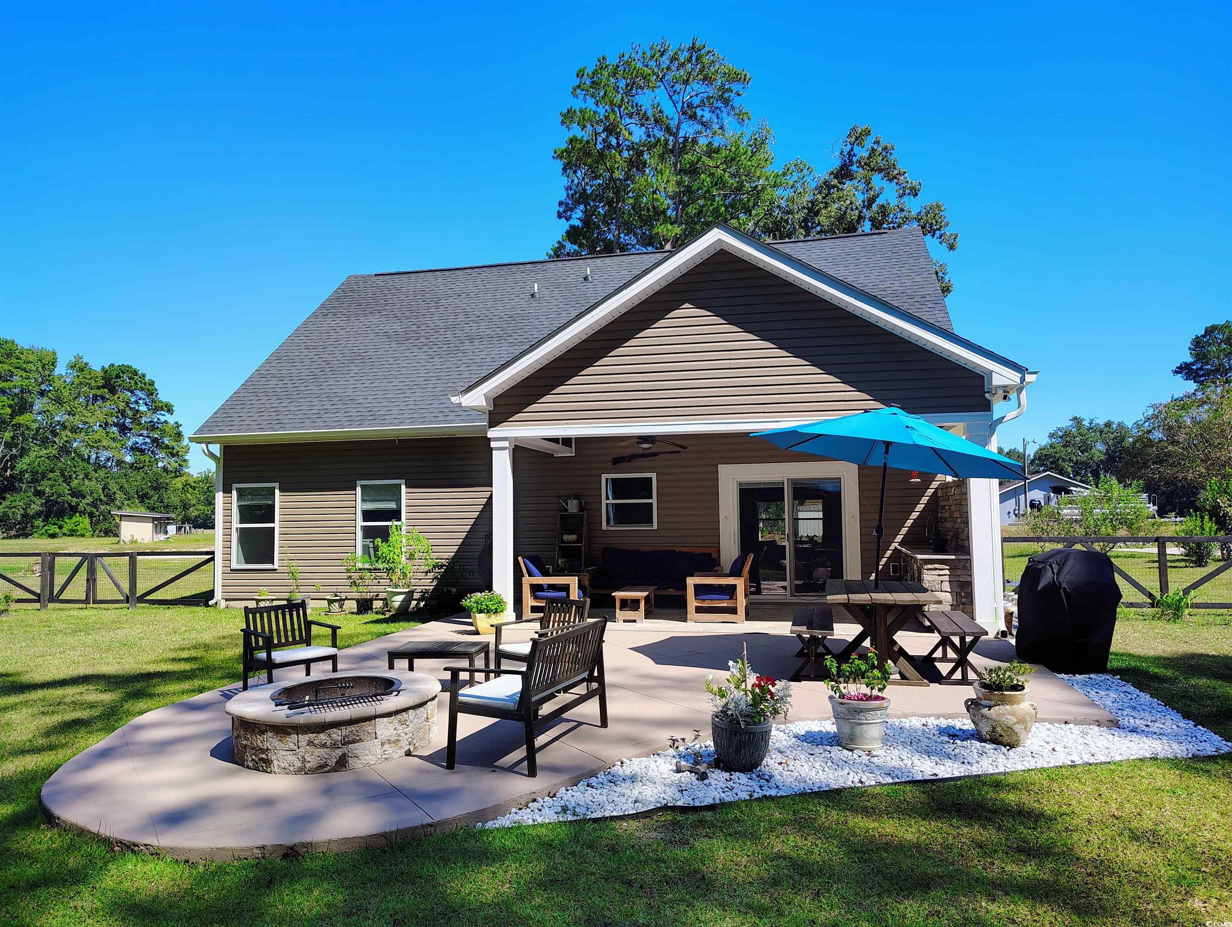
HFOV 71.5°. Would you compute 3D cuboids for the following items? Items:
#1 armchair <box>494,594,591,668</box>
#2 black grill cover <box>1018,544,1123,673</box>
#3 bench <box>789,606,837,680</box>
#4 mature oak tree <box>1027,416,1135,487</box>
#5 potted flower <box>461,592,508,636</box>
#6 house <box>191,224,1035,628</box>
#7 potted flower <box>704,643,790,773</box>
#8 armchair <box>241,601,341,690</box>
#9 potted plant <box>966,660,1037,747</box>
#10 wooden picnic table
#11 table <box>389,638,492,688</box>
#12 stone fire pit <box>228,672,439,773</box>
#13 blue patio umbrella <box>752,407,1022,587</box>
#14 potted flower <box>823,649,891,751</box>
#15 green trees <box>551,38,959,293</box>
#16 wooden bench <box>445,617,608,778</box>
[{"bbox_3d":[-0.616,1.558,7.206,0.620,0.800,0.650,-4,-5,42],"label":"armchair"},{"bbox_3d":[4.620,1.466,8.830,0.630,1.180,1.150,-1,-3,6],"label":"black grill cover"},{"bbox_3d":[1.915,1.734,8.247,0.375,0.475,1.950,-2,-4,14],"label":"bench"},{"bbox_3d":[50.000,0.570,92.000,12.500,11.200,12.500,-1,-3,0],"label":"mature oak tree"},{"bbox_3d":[-1.735,1.975,11.300,0.610,0.570,0.580,0,-3,-11],"label":"potted flower"},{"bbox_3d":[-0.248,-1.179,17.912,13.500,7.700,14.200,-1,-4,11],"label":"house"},{"bbox_3d":[0.793,1.466,5.161,0.490,0.698,0.490,-1,-4,11],"label":"potted flower"},{"bbox_3d":[-2.719,1.586,7.151,0.620,0.800,0.650,3,-5,-44],"label":"armchair"},{"bbox_3d":[2.497,1.558,5.571,0.439,0.521,0.410,-1,-4,11],"label":"potted plant"},{"bbox_3d":[2.503,1.574,8.147,0.940,0.765,2.000,-2,-4,14],"label":"wooden picnic table"},{"bbox_3d":[-1.542,1.806,7.517,0.760,0.370,0.670,-1,-4,9],"label":"table"},{"bbox_3d":[-1.965,1.790,6.020,1.430,0.375,1.430,-1,-3,0],"label":"stone fire pit"},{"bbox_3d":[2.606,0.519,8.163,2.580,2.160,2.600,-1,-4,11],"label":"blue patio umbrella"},{"bbox_3d":[1.570,1.526,5.587,0.416,0.612,0.416,-1,-4,11],"label":"potted flower"},{"bbox_3d":[6.099,-7.751,38.038,17.000,23.418,11.000,-1,-4,9],"label":"green trees"},{"bbox_3d":[-0.536,1.459,5.617,0.650,0.800,1.270,-2,-4,19],"label":"wooden bench"}]

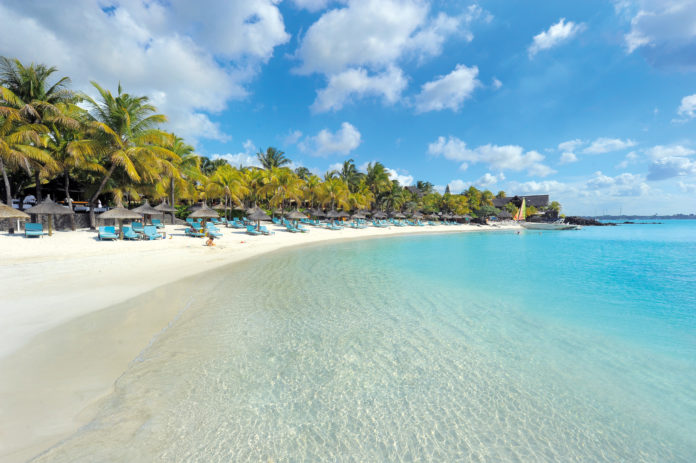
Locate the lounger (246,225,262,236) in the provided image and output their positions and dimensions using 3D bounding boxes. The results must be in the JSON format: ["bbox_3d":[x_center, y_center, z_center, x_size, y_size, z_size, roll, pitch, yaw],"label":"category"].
[{"bbox_3d":[-9.506,-0.102,27.500,1.900,0.920,0.750,3,4,45],"label":"lounger"}]

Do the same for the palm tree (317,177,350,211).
[{"bbox_3d":[-2.346,-5.126,47.000,5.900,8.600,5.900,0,3,0],"label":"palm tree"}]

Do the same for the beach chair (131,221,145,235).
[{"bbox_3d":[-17.390,-0.306,22.400,0.750,0.950,1.750,-2,3,-42],"label":"beach chair"}]

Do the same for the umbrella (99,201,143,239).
[{"bbox_3d":[-16.280,-0.825,19.400,2.500,2.800,2.500,3,4,45],"label":"umbrella"}]

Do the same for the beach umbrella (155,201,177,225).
[{"bbox_3d":[-19.544,-1.983,29.000,2.350,2.950,2.350,3,4,45],"label":"beach umbrella"}]

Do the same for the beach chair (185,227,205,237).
[{"bbox_3d":[-12.711,0.066,22.400,1.850,0.800,0.750,1,3,27],"label":"beach chair"}]

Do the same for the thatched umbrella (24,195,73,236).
[{"bbox_3d":[-21.002,-1.124,19.000,2.300,2.900,2.300,0,3,0],"label":"thatched umbrella"}]

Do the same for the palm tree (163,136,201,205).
[{"bbox_3d":[-19.139,-6.017,31.000,5.200,9.900,5.200,0,3,0],"label":"palm tree"}]

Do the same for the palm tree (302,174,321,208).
[{"bbox_3d":[-6.921,-7.113,52.000,4.300,8.500,4.300,0,3,0],"label":"palm tree"}]

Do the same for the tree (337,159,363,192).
[{"bbox_3d":[0.316,-8.323,57.000,5.600,13.600,5.600,0,3,0],"label":"tree"}]

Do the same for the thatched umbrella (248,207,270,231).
[{"bbox_3d":[-9.640,-1.419,29.300,2.450,2.750,2.450,3,4,45],"label":"thatched umbrella"}]

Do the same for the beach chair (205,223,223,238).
[{"bbox_3d":[-10.840,0.000,21.800,1.900,0.950,0.750,3,4,45],"label":"beach chair"}]

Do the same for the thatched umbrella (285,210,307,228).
[{"bbox_3d":[-6.378,-1.486,33.500,2.400,2.600,2.400,0,3,0],"label":"thatched umbrella"}]

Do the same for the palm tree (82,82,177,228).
[{"bbox_3d":[-19.137,-6.687,23.800,7.000,12.700,6.800,0,3,0],"label":"palm tree"}]

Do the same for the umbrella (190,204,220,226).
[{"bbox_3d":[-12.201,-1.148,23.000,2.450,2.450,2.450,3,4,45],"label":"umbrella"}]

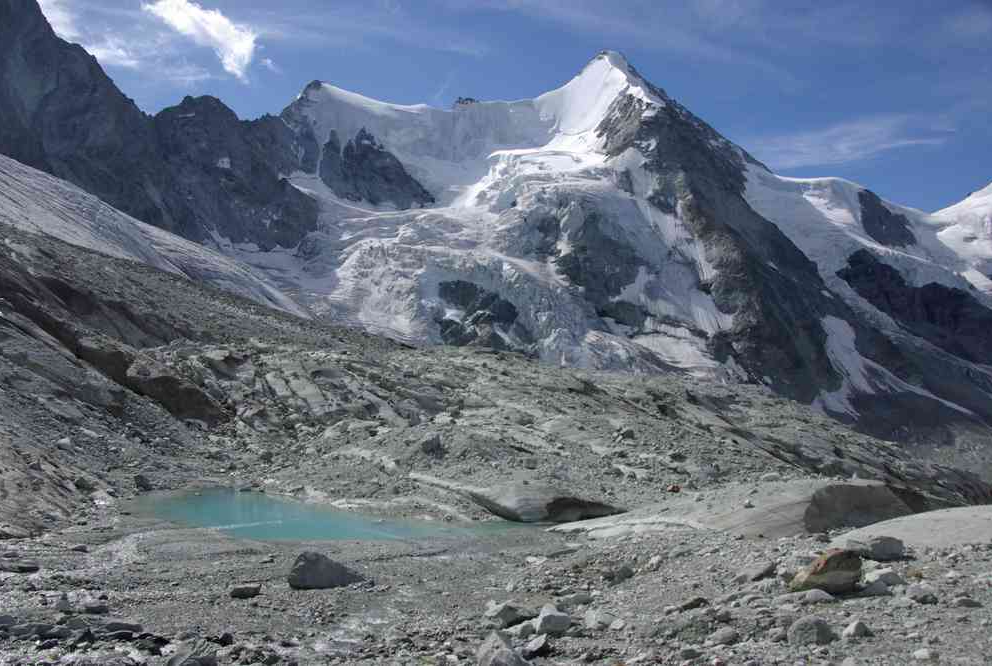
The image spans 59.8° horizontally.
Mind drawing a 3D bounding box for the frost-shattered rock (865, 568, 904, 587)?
[{"bbox_3d":[6.986,4.396,15.500,0.683,0.291,0.512,-2,-5,24],"label":"frost-shattered rock"}]

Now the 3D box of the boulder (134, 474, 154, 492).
[{"bbox_3d":[-15.539,6.635,38.000,0.882,0.794,0.749,2,-5,-22],"label":"boulder"}]

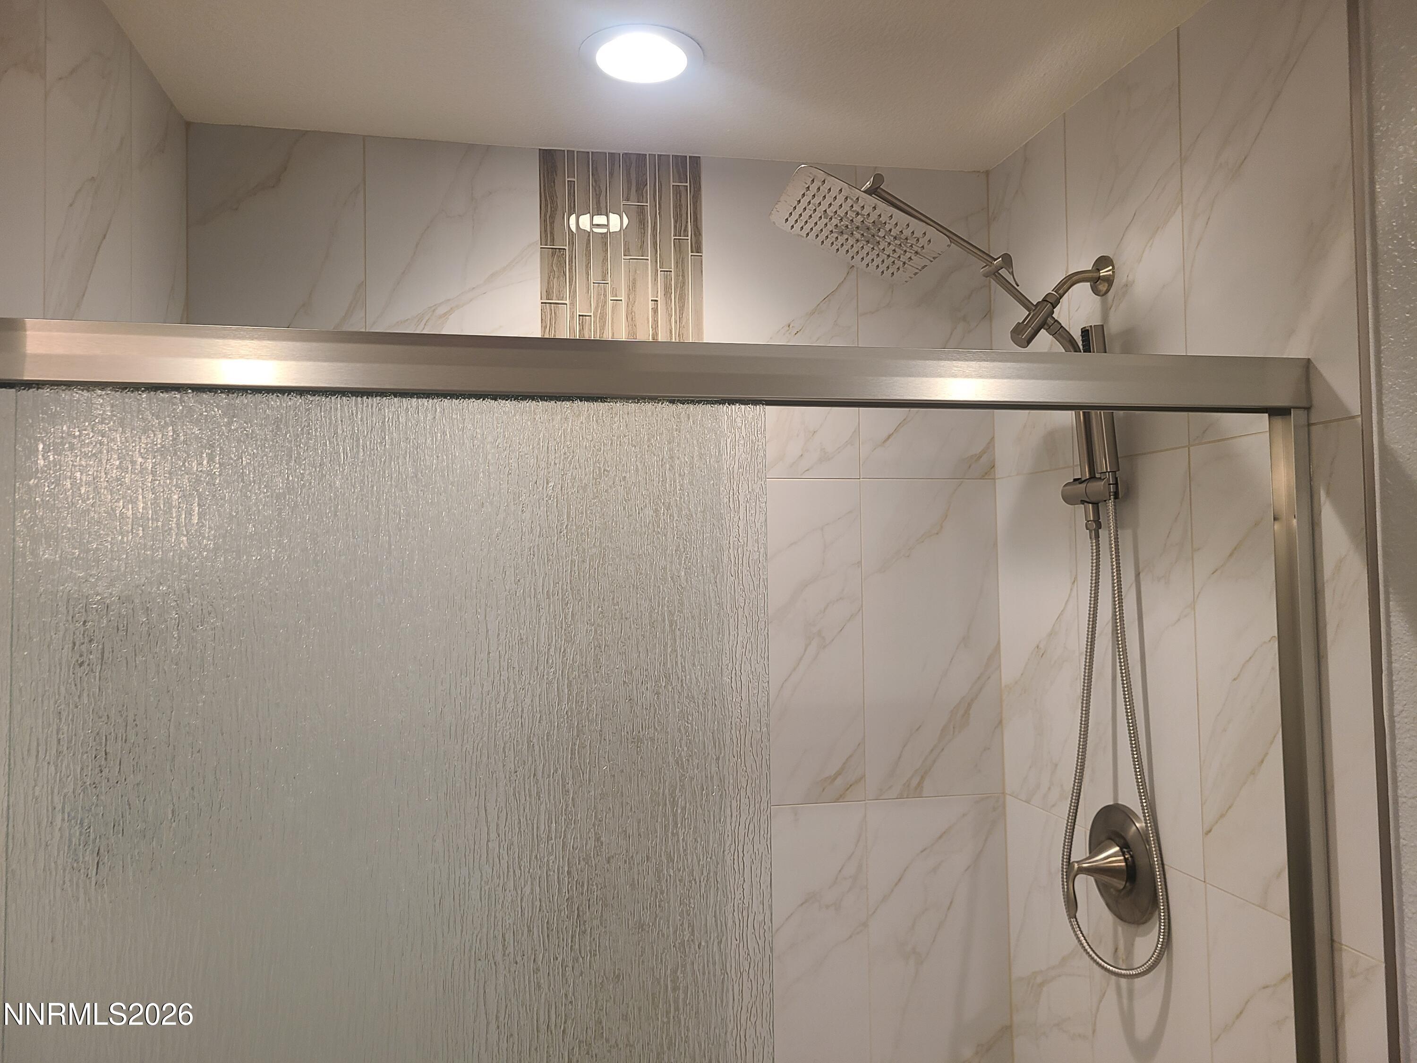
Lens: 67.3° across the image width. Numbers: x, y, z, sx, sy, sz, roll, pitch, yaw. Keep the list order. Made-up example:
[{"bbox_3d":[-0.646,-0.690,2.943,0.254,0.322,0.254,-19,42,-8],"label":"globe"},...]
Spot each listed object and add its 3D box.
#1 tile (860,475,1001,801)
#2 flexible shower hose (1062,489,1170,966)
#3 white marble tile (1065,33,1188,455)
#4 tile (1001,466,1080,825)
[{"bbox_3d":[0.431,0.205,2.055,0.278,0.610,0.010,-1,-2,-12],"label":"tile"},{"bbox_3d":[0.616,0.315,1.629,0.088,0.727,0.160,-1,-2,-12],"label":"flexible shower hose"},{"bbox_3d":[0.653,-0.419,1.667,0.010,0.602,0.299,-1,-2,-12],"label":"white marble tile"},{"bbox_3d":[0.604,0.199,1.938,0.010,0.610,0.286,-1,-2,-12],"label":"tile"}]

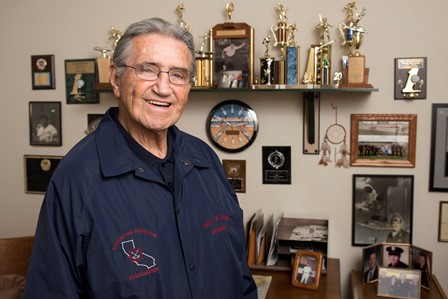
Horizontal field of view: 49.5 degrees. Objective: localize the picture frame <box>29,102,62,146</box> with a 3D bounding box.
[{"bbox_3d":[-1.010,-0.144,2.768,0.197,0.249,0.018,0,5,10],"label":"picture frame"}]

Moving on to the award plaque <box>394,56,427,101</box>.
[{"bbox_3d":[0.929,-0.351,2.418,0.151,0.203,0.020,0,5,10],"label":"award plaque"}]

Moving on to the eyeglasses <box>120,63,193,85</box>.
[{"bbox_3d":[-0.148,-0.166,1.058,0.132,0.041,0.135,5,8,-25],"label":"eyeglasses"}]

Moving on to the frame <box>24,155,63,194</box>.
[{"bbox_3d":[-1.017,0.149,2.798,0.268,0.221,0.020,0,5,10],"label":"frame"}]

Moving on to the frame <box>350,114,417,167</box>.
[{"bbox_3d":[0.810,-0.043,2.470,0.316,0.265,0.025,0,5,10],"label":"frame"}]

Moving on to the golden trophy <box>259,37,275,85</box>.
[{"bbox_3d":[0.213,-0.437,2.420,0.075,0.243,0.065,0,5,10],"label":"golden trophy"}]

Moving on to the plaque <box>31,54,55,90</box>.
[{"bbox_3d":[-1.017,-0.433,2.742,0.129,0.189,0.024,0,5,10],"label":"plaque"}]

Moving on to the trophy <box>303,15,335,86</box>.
[{"bbox_3d":[0.464,-0.478,2.373,0.147,0.340,0.085,0,5,10],"label":"trophy"}]

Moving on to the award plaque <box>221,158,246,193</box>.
[{"bbox_3d":[0.058,0.145,2.613,0.124,0.175,0.018,0,5,10],"label":"award plaque"}]

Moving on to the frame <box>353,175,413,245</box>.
[{"bbox_3d":[0.818,0.316,2.501,0.298,0.372,0.020,0,5,10],"label":"frame"}]

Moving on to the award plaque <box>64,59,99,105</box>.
[{"bbox_3d":[-0.788,-0.377,2.709,0.188,0.248,0.020,0,5,10],"label":"award plaque"}]

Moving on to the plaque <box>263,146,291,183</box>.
[{"bbox_3d":[0.282,0.085,2.569,0.149,0.201,0.018,0,5,10],"label":"plaque"}]

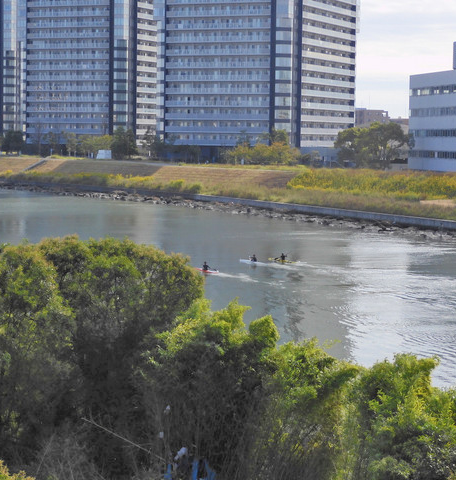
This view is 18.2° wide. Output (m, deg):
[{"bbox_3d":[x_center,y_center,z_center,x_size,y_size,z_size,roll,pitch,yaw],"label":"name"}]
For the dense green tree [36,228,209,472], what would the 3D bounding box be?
[{"bbox_3d":[-3.398,3.651,45.000,5.310,7.500,5.000,0,4,-4],"label":"dense green tree"}]

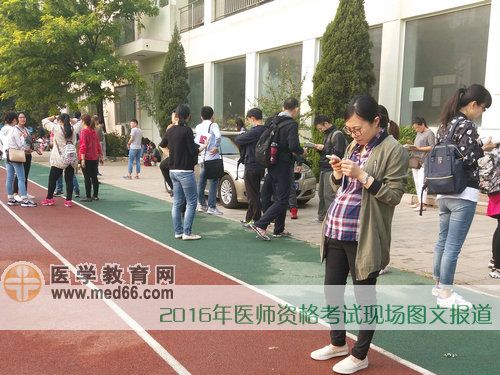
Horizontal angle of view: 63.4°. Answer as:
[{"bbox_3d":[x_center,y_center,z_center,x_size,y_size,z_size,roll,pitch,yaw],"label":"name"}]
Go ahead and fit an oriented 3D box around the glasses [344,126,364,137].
[{"bbox_3d":[0.588,-0.323,2.149,0.125,0.050,0.140,-35,32,-29],"label":"glasses"}]

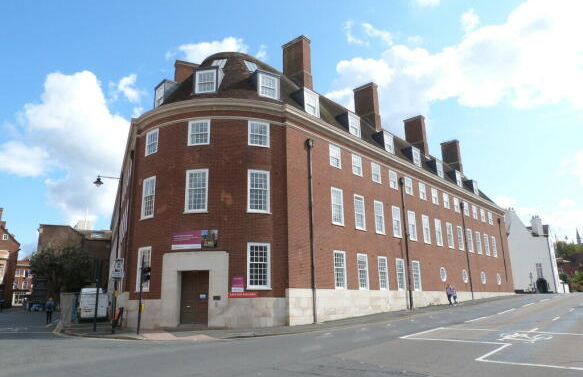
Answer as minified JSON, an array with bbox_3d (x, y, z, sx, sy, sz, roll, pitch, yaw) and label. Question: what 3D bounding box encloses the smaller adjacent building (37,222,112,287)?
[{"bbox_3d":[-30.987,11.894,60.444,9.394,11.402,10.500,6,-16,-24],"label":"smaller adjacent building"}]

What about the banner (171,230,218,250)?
[{"bbox_3d":[-4.793,2.567,20.932,2.420,0.890,0.060,-3,-15,9],"label":"banner"}]

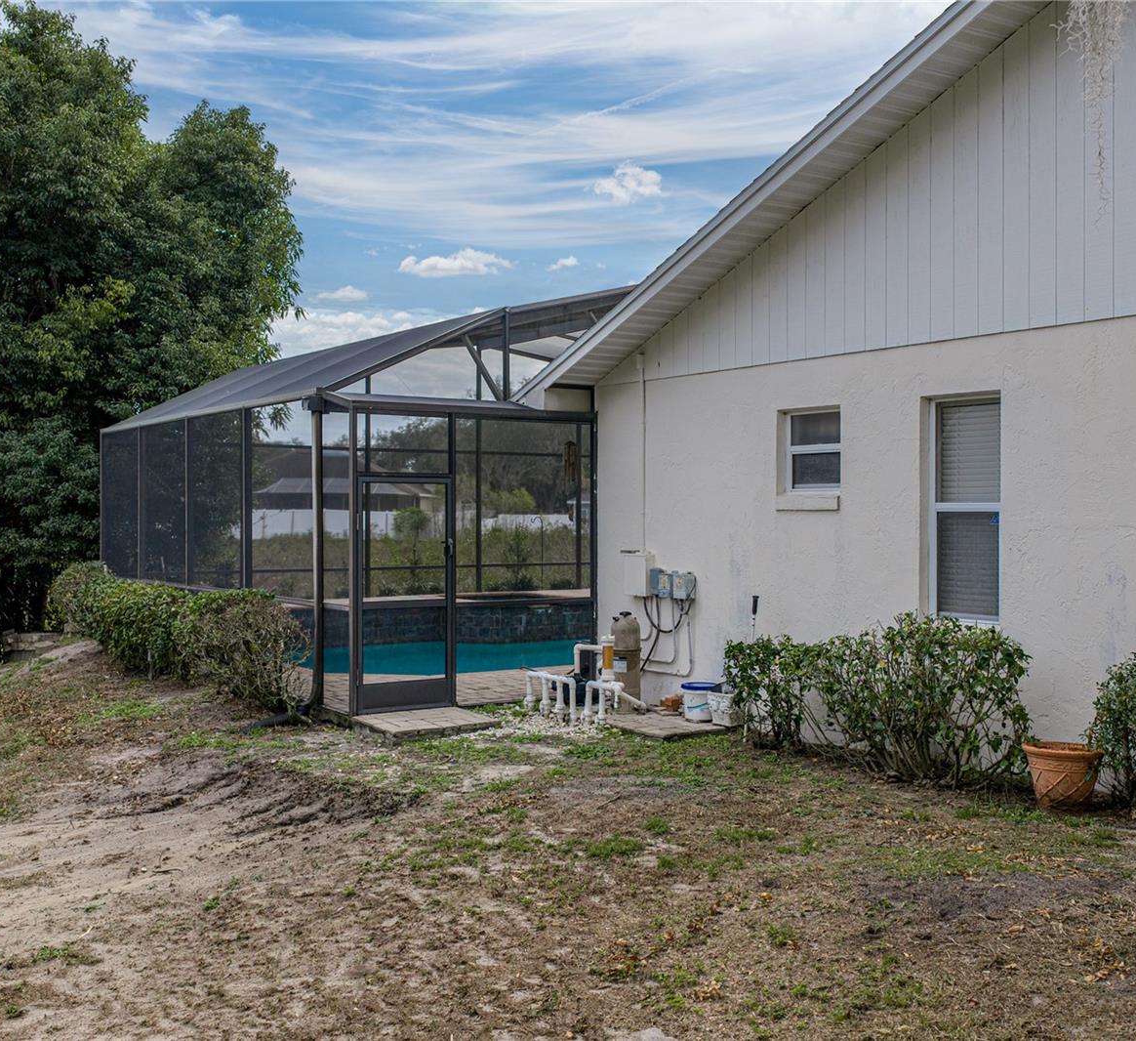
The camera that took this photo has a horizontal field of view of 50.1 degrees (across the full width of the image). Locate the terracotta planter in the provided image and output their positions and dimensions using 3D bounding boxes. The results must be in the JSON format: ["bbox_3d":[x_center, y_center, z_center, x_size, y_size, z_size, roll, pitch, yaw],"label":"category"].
[{"bbox_3d":[3.126,1.610,7.671,0.485,0.360,0.485,-1,1,-37],"label":"terracotta planter"}]

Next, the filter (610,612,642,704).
[{"bbox_3d":[0.526,1.281,11.002,0.280,0.920,0.280,0,1,0],"label":"filter"}]

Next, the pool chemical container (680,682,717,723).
[{"bbox_3d":[1.153,1.585,10.613,0.305,0.315,0.305,0,1,0],"label":"pool chemical container"}]

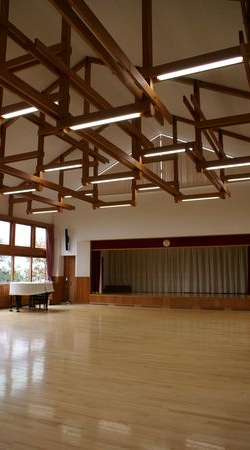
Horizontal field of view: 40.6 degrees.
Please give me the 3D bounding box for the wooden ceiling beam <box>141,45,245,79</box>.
[{"bbox_3d":[0.929,-2.172,4.595,1.520,0.155,0.130,-3,-8,23],"label":"wooden ceiling beam"}]

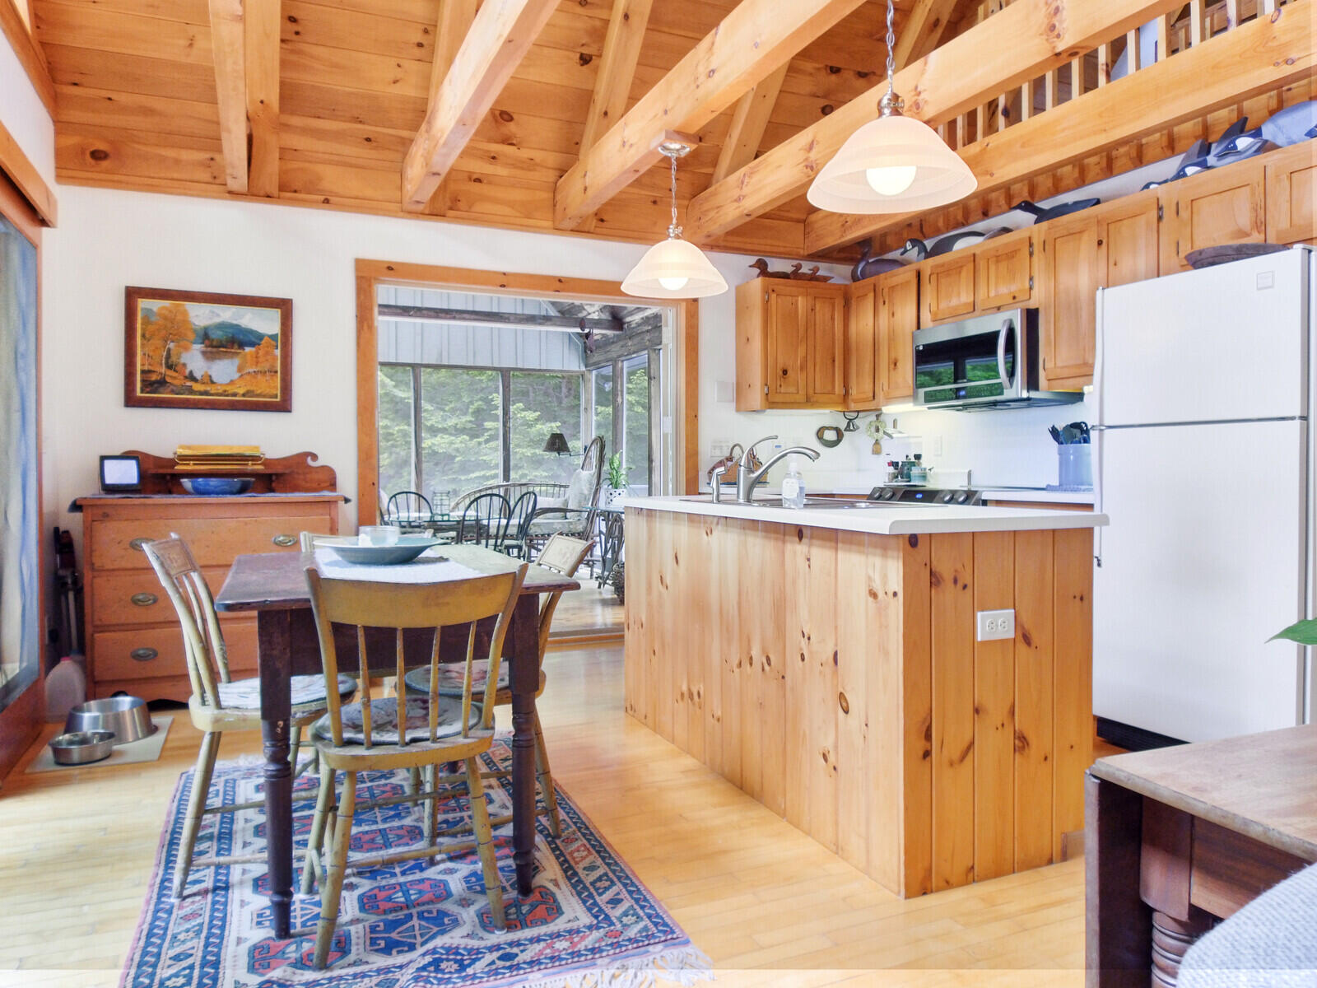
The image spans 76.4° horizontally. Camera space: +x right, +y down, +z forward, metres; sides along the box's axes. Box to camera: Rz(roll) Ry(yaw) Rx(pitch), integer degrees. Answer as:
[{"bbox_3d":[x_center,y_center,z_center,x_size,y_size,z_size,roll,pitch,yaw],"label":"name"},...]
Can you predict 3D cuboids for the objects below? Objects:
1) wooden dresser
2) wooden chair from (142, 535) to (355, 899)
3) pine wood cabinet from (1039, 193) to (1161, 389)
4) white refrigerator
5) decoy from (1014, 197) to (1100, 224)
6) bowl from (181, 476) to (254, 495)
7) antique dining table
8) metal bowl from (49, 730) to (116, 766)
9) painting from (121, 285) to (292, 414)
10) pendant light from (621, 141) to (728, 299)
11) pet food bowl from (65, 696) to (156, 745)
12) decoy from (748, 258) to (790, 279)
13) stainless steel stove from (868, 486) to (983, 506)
[{"bbox_3d":[-2.026,0.459,3.896,1.030,0.910,0.450,-1,1,-24],"label":"wooden dresser"},{"bbox_3d":[-1.073,0.549,2.249,0.490,0.850,0.440,-1,2,-20],"label":"wooden chair"},{"bbox_3d":[2.104,-0.887,3.827,0.330,0.785,0.605,-1,2,-25],"label":"pine wood cabinet"},{"bbox_3d":[2.088,0.092,2.939,0.730,1.665,0.690,-1,1,-24],"label":"white refrigerator"},{"bbox_3d":[1.919,-1.372,4.037,0.150,0.175,0.490,-1,2,-25],"label":"decoy"},{"bbox_3d":[-2.027,-0.033,3.857,0.300,0.073,0.300,-1,1,-24],"label":"bowl"},{"bbox_3d":[-0.747,0.573,2.292,0.755,0.752,1.065,-1,1,-24],"label":"antique dining table"},{"bbox_3d":[-2.086,0.919,3.033,0.200,0.068,0.200,-1,2,-25],"label":"metal bowl"},{"bbox_3d":[-2.180,-0.698,4.084,0.725,0.570,0.035,-1,2,-25],"label":"painting"},{"bbox_3d":[0.069,-1.138,3.450,0.440,0.575,0.440,0,2,0],"label":"pendant light"},{"bbox_3d":[-2.119,0.873,3.242,0.295,0.113,0.295,-1,1,-24],"label":"pet food bowl"},{"bbox_3d":[0.698,-1.349,5.099,0.310,0.152,0.115,-1,1,-24],"label":"decoy"},{"bbox_3d":[1.625,0.034,4.387,0.660,0.150,0.760,-1,2,-25],"label":"stainless steel stove"}]

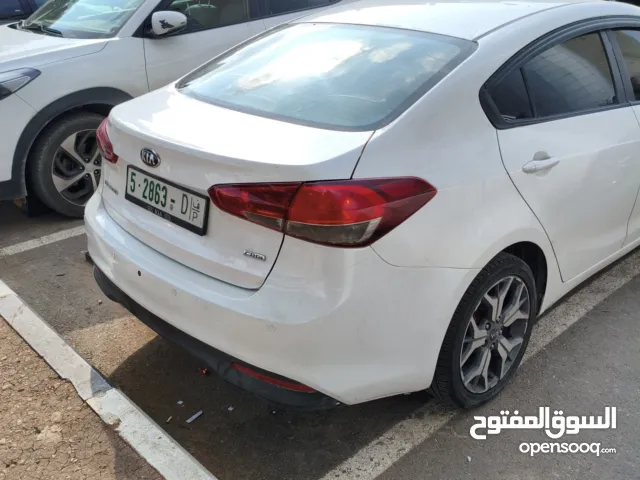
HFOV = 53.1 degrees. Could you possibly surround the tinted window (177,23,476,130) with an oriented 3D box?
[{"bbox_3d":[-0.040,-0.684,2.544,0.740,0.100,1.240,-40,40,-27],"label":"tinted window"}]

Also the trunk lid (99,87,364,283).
[{"bbox_3d":[-0.401,-0.231,2.359,0.520,0.480,1.260,-20,29,-38],"label":"trunk lid"}]

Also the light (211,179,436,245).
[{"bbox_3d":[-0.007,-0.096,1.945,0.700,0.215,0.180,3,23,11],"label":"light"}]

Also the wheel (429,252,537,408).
[{"bbox_3d":[0.585,0.321,2.429,0.620,0.620,0.220,-20,29,-38],"label":"wheel"}]

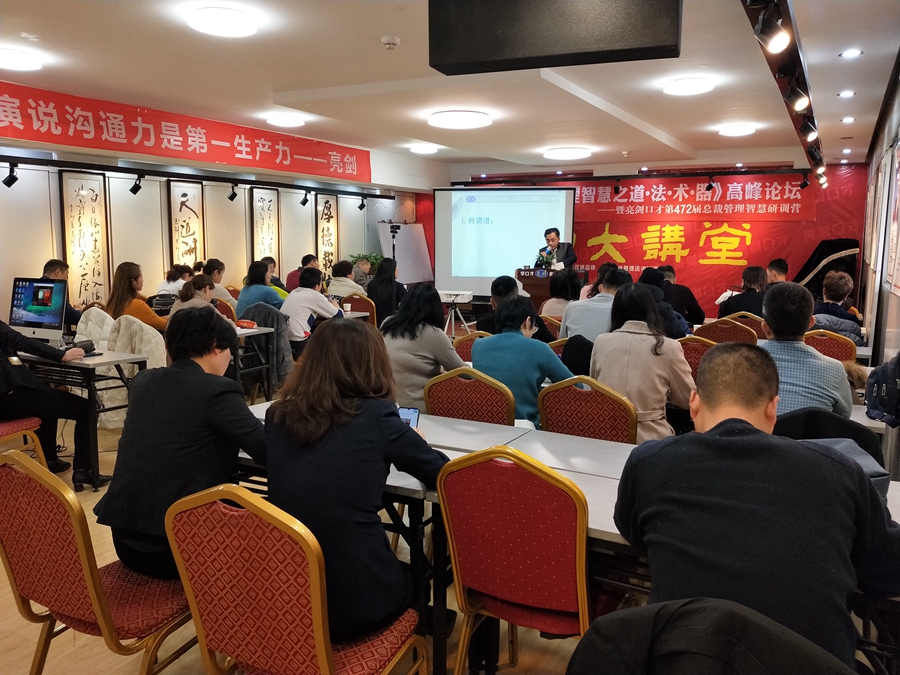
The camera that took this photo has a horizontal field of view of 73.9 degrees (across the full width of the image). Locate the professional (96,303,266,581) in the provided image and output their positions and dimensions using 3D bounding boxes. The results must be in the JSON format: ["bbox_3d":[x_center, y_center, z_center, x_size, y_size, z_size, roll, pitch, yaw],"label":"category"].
[{"bbox_3d":[-0.784,0.542,2.140,0.500,1.280,0.780,8,12,35],"label":"professional"}]

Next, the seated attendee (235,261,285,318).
[{"bbox_3d":[-1.758,-0.146,5.985,0.500,1.260,0.780,8,12,35],"label":"seated attendee"}]

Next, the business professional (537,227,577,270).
[{"bbox_3d":[1.338,-0.538,7.411,0.550,1.600,0.420,5,11,24],"label":"business professional"}]

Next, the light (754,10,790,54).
[{"bbox_3d":[1.238,-1.177,2.300,0.105,0.145,0.125,-6,-29,-35],"label":"light"}]

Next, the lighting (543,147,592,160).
[{"bbox_3d":[1.395,-2.181,7.100,0.560,0.090,0.560,1,10,0],"label":"lighting"}]

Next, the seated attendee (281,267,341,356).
[{"bbox_3d":[-1.235,0.020,5.056,0.500,1.210,0.720,7,12,32],"label":"seated attendee"}]

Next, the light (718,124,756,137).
[{"bbox_3d":[2.973,-2.138,6.190,0.370,0.080,0.370,7,12,32],"label":"light"}]

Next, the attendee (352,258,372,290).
[{"bbox_3d":[-1.093,-0.456,7.947,0.500,1.200,0.780,7,12,32],"label":"attendee"}]

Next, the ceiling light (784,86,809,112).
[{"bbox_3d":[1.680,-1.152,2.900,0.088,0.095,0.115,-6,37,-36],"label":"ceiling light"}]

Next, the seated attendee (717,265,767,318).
[{"bbox_3d":[2.555,0.036,5.187,0.500,1.260,0.720,7,11,30],"label":"seated attendee"}]

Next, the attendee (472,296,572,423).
[{"bbox_3d":[0.408,0.407,3.166,0.520,1.260,0.720,6,11,30],"label":"attendee"}]

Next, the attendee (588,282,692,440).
[{"bbox_3d":[0.991,0.381,3.146,0.500,1.330,0.720,5,11,26],"label":"attendee"}]

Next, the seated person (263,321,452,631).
[{"bbox_3d":[-0.192,0.587,1.965,0.480,1.290,0.700,5,10,25],"label":"seated person"}]

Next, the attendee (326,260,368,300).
[{"bbox_3d":[-1.069,-0.217,6.422,0.500,1.220,0.720,7,12,32],"label":"attendee"}]

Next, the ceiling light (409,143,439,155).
[{"bbox_3d":[-0.289,-2.133,6.784,0.330,0.085,0.330,1,10,0],"label":"ceiling light"}]

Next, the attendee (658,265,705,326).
[{"bbox_3d":[2.087,-0.019,5.492,0.550,1.250,0.720,7,11,30],"label":"attendee"}]

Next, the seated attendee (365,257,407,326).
[{"bbox_3d":[-0.630,-0.181,6.140,0.500,1.260,0.720,7,12,32],"label":"seated attendee"}]

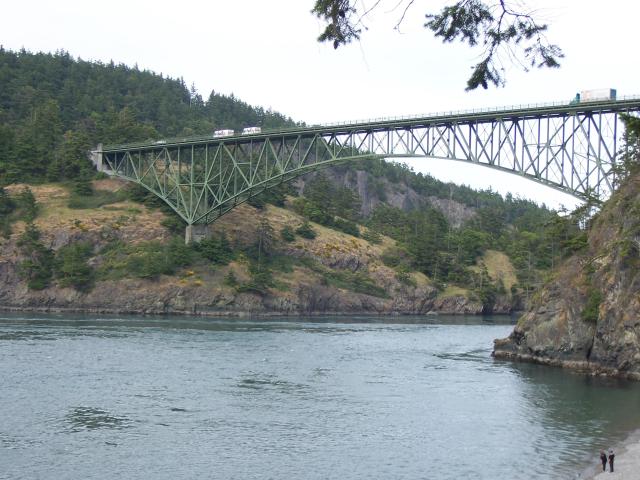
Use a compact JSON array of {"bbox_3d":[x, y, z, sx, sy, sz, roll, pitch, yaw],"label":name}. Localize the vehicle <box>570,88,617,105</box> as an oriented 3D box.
[{"bbox_3d":[65.209,-33.579,309.346,2.500,4.050,11.900,2,-1,-42],"label":"vehicle"}]

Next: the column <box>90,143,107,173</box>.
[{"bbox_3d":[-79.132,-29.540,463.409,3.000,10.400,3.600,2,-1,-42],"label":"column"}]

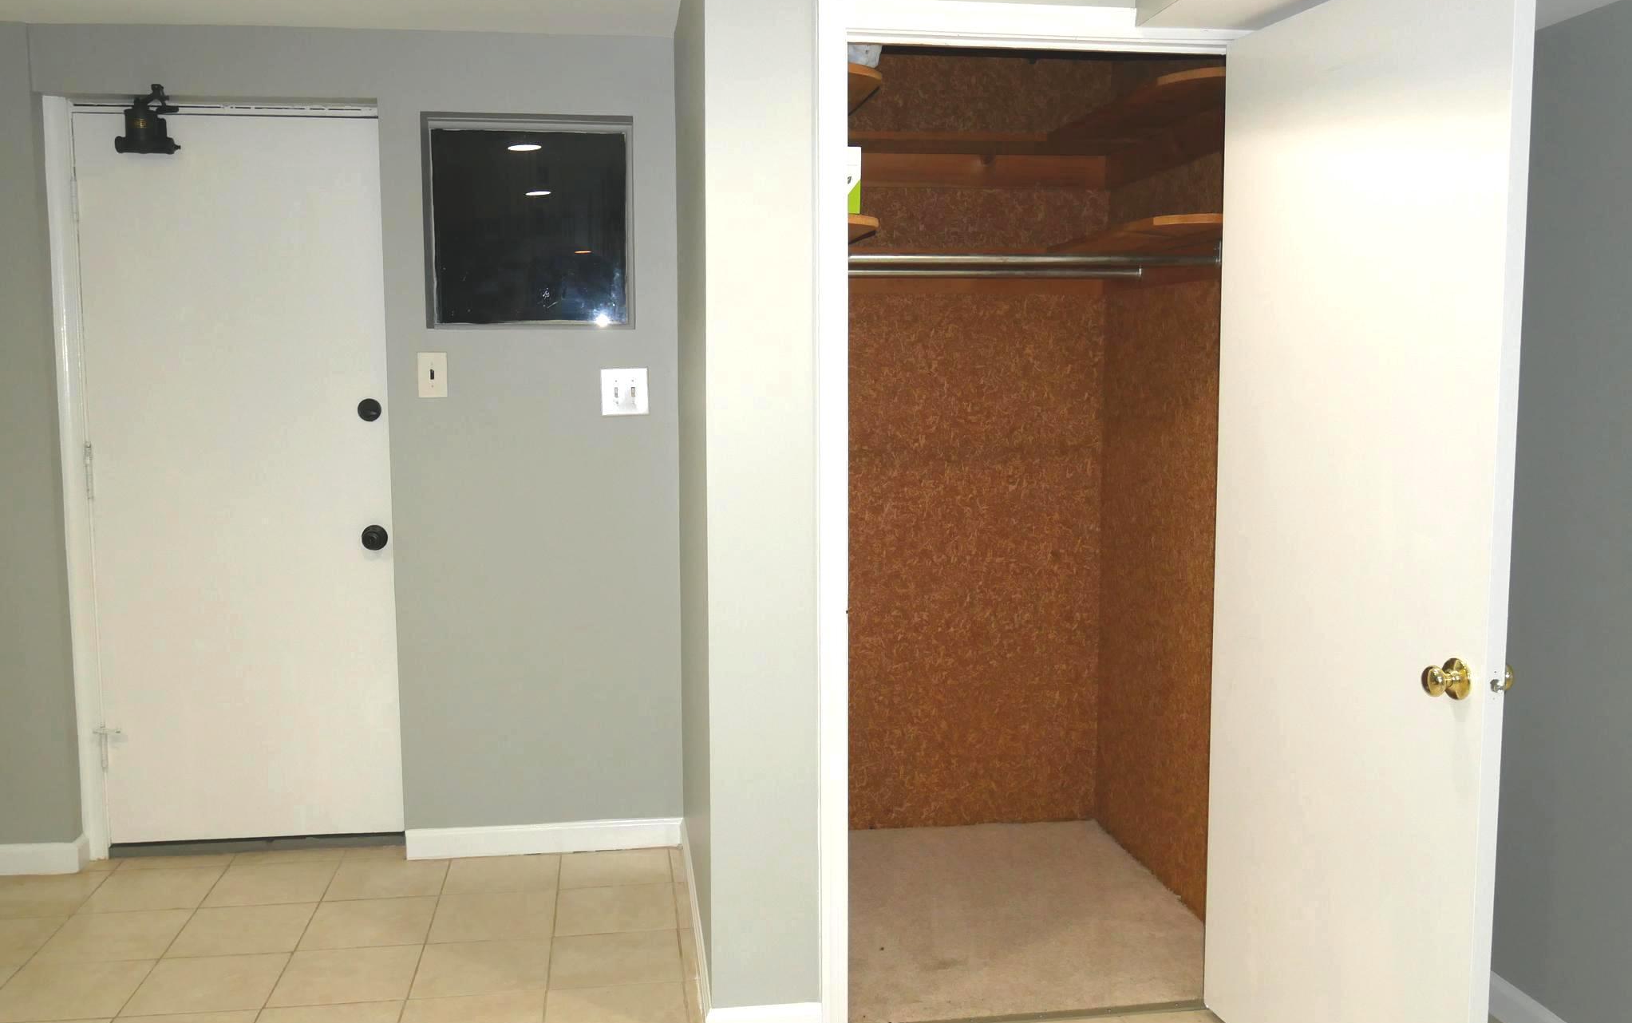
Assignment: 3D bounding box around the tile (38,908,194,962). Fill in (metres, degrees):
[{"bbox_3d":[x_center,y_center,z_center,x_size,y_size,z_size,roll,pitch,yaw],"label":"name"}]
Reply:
[{"bbox_3d":[-1.715,1.045,3.460,0.300,0.010,0.300,-1,6,-8],"label":"tile"}]

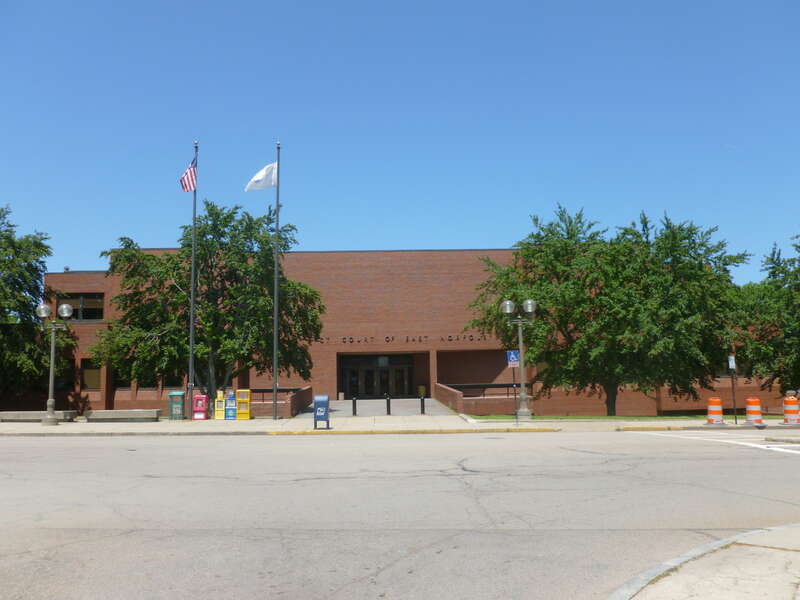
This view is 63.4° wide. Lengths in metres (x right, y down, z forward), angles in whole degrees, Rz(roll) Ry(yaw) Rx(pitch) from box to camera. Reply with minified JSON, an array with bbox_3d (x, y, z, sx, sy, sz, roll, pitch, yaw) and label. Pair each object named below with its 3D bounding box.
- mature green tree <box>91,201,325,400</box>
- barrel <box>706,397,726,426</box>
[{"bbox_3d":[-9.281,0.434,31.200,11.000,10.200,10.300,-1,-6,-3],"label":"mature green tree"},{"bbox_3d":[11.585,4.073,23.791,0.660,1.030,0.660,-1,-6,0],"label":"barrel"}]

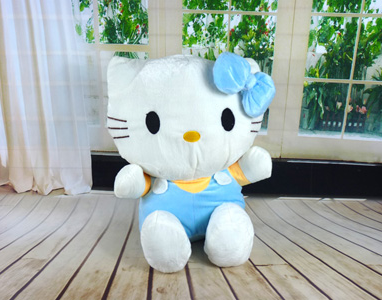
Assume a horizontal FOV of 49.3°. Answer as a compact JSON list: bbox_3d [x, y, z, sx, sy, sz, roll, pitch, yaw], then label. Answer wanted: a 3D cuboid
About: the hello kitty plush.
[{"bbox_3d":[0.003,0.011,1.180,0.460,0.545,0.400,-2,15,-7],"label":"hello kitty plush"}]

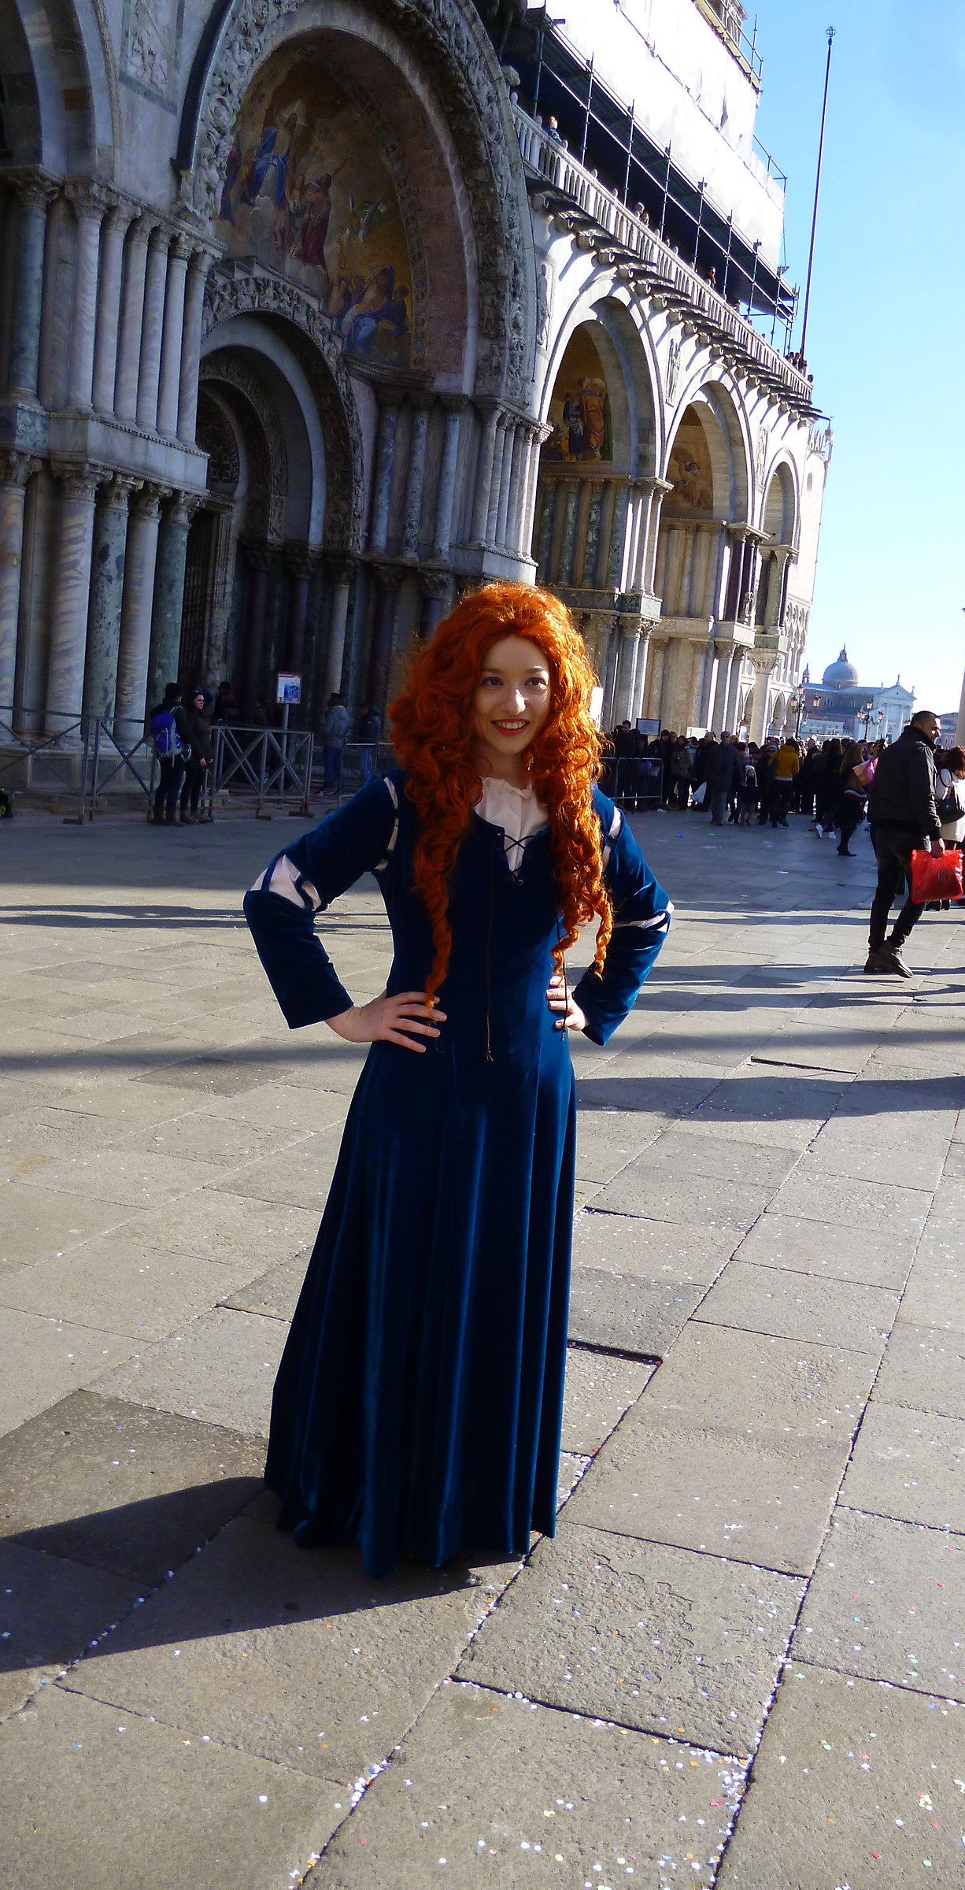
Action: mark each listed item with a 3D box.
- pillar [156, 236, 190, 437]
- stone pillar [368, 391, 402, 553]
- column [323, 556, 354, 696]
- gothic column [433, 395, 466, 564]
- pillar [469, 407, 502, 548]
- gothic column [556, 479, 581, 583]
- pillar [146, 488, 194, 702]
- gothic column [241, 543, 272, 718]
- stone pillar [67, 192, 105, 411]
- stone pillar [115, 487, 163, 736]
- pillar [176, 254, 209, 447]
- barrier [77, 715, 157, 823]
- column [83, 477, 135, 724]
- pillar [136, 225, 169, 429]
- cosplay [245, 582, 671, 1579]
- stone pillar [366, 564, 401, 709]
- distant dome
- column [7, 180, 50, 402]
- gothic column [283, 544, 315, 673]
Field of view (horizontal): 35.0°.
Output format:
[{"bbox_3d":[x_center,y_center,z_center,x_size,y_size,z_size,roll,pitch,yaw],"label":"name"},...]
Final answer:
[{"bbox_3d":[-4.209,-8.226,20.701,0.360,2.557,0.360,9,8,25],"label":"pillar"},{"bbox_3d":[-1.900,-8.944,29.066,0.370,2.970,0.370,9,9,27],"label":"stone pillar"},{"bbox_3d":[-2.628,-5.376,27.902,0.480,3.379,0.480,9,8,25],"label":"column"},{"bbox_3d":[-0.636,-8.691,28.601,0.420,3.037,0.420,5,8,-1],"label":"gothic column"},{"bbox_3d":[0.059,-8.719,28.538,0.410,2.520,0.410,5,8,-1],"label":"pillar"},{"bbox_3d":[2.004,-9.608,35.566,0.350,2.420,0.350,5,8,-1],"label":"gothic column"},{"bbox_3d":[-4.270,-4.452,20.802,0.540,3.362,0.540,9,8,25],"label":"pillar"},{"bbox_3d":[-4.310,-5.883,29.113,0.400,3.450,0.400,5,8,-1],"label":"gothic column"},{"bbox_3d":[-5.099,-8.274,19.714,0.350,2.670,0.350,9,9,27],"label":"stone pillar"},{"bbox_3d":[-4.554,-4.326,20.309,0.490,3.320,0.490,9,9,25],"label":"stone pillar"},{"bbox_3d":[-4.005,-8.253,21.101,0.360,2.589,0.360,9,8,25],"label":"pillar"},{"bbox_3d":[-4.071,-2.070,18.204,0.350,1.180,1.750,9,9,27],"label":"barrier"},{"bbox_3d":[-4.828,-4.269,19.754,0.490,3.320,0.490,9,9,25],"label":"column"},{"bbox_3d":[-4.510,-8.397,20.830,0.340,2.620,0.340,9,9,27],"label":"pillar"},{"bbox_3d":[-0.041,0.219,2.643,0.710,1.660,0.520,2,8,-22],"label":"cosplay"},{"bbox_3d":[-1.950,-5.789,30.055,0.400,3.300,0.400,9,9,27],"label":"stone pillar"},{"bbox_3d":[154.727,-120.521,662.000,16.000,18.000,16.000,5,8,0],"label":"distant dome"},{"bbox_3d":[-5.555,-7.989,18.702,0.460,2.578,0.460,9,8,25],"label":"column"},{"bbox_3d":[-3.305,-5.375,27.456,0.480,3.400,0.480,9,9,25],"label":"gothic column"}]

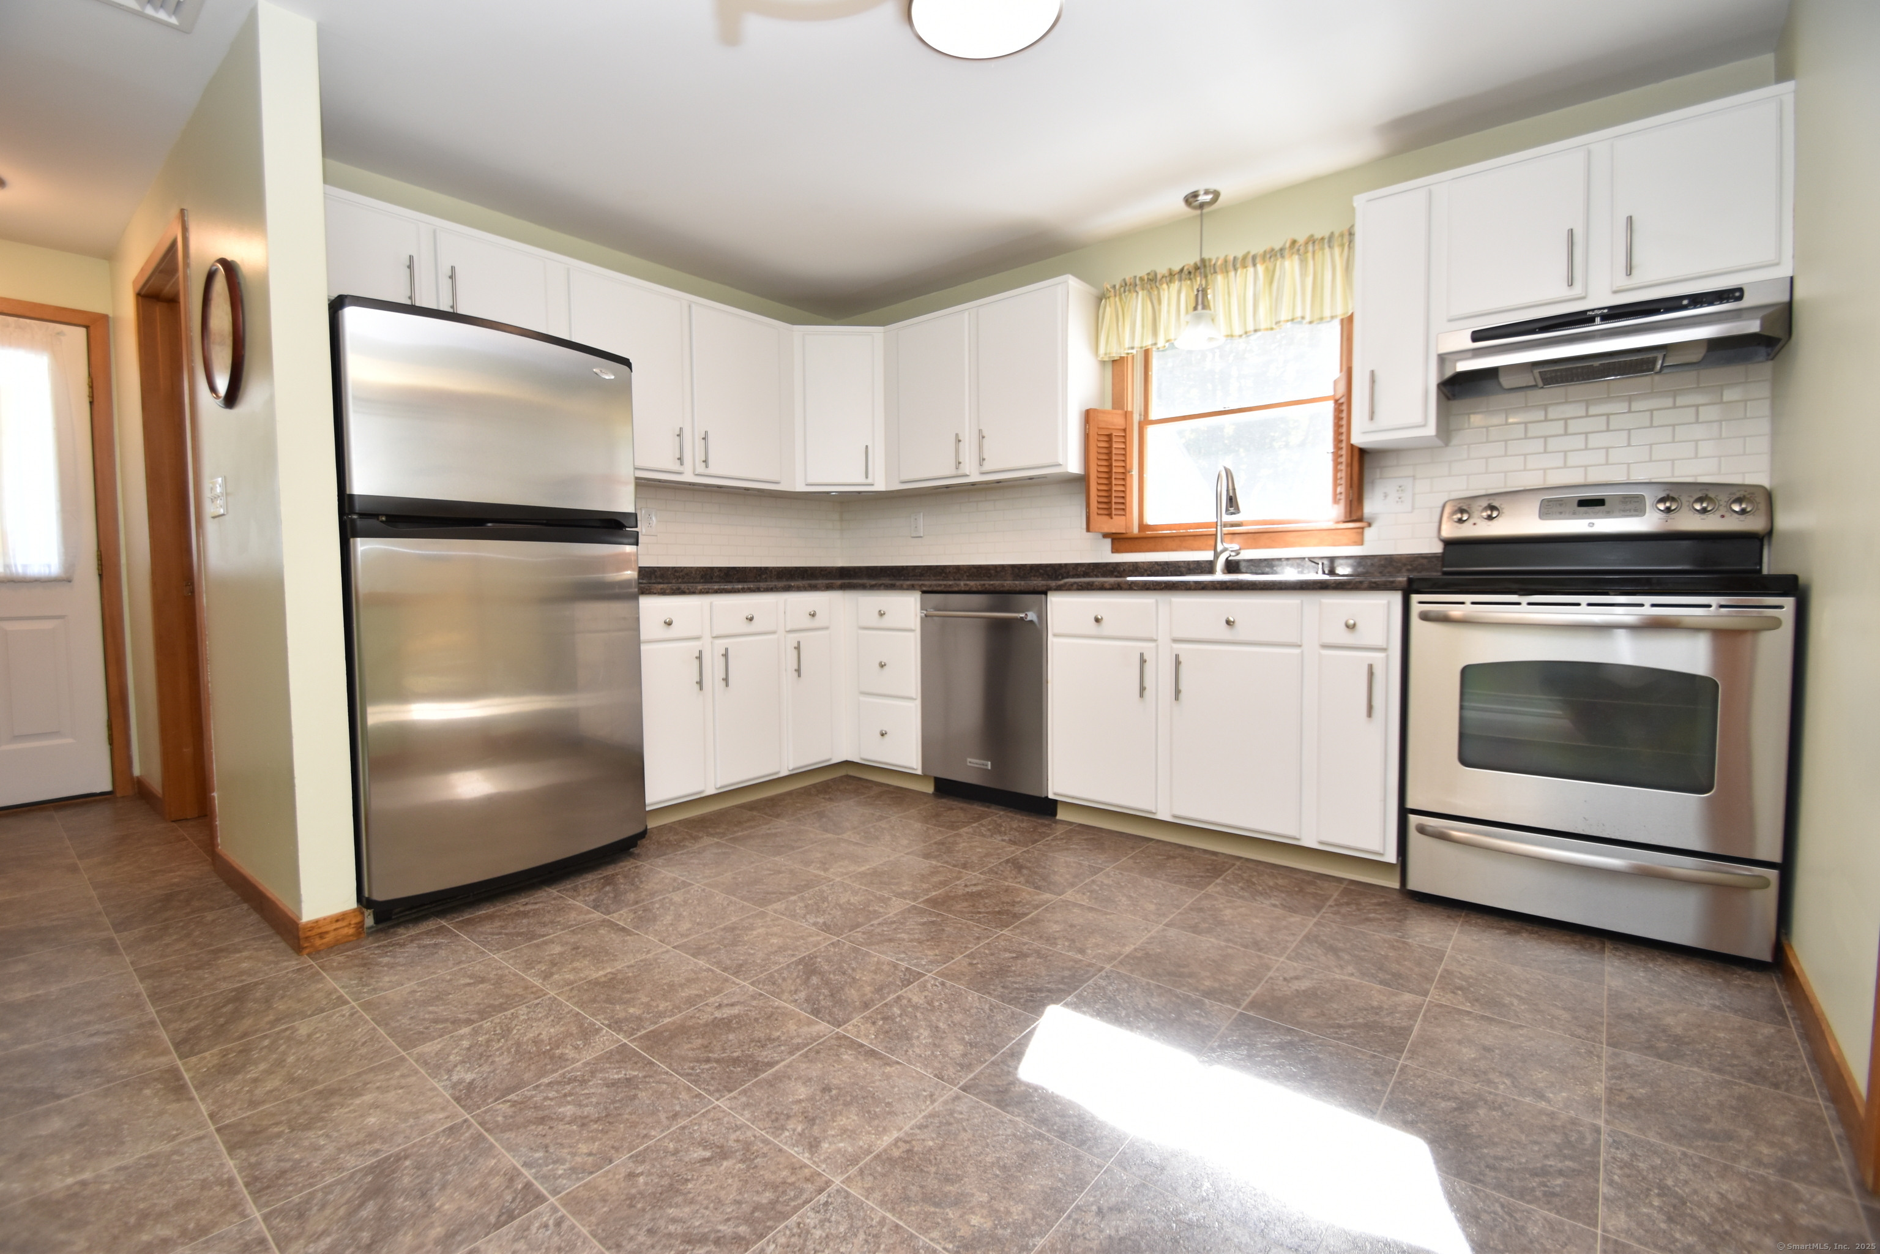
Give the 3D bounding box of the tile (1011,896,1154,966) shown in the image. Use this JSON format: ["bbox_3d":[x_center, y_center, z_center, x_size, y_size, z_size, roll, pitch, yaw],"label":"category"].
[{"bbox_3d":[0.379,0.811,2.094,0.304,0.010,0.300,2,4,39],"label":"tile"}]

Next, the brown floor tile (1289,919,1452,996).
[{"bbox_3d":[1.029,0.803,1.920,0.301,0.010,0.297,2,3,38],"label":"brown floor tile"}]

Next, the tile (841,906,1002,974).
[{"bbox_3d":[-0.049,0.816,2.061,0.304,0.010,0.300,2,4,39],"label":"tile"}]

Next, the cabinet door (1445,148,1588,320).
[{"bbox_3d":[1.674,-1.130,2.283,0.331,0.414,0.020,2,4,38],"label":"cabinet door"}]

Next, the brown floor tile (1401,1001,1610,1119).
[{"bbox_3d":[1.089,0.828,1.512,0.298,0.010,0.298,2,4,39],"label":"brown floor tile"}]

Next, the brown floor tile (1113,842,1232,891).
[{"bbox_3d":[0.771,0.789,2.579,0.305,0.010,0.315,2,4,38],"label":"brown floor tile"}]

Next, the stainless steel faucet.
[{"bbox_3d":[1.109,-0.401,3.004,0.085,0.434,0.230,0,3,6],"label":"stainless steel faucet"}]

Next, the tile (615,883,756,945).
[{"bbox_3d":[-0.694,0.793,2.160,0.297,0.010,0.295,2,3,38],"label":"tile"}]

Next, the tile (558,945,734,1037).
[{"bbox_3d":[-0.661,0.835,1.796,0.306,0.010,0.301,2,4,38],"label":"tile"}]

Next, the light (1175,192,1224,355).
[{"bbox_3d":[0.986,-1.339,2.955,0.187,0.556,0.187,2,4,39],"label":"light"}]

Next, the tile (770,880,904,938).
[{"bbox_3d":[-0.289,0.802,2.234,0.302,0.010,0.299,2,4,39],"label":"tile"}]

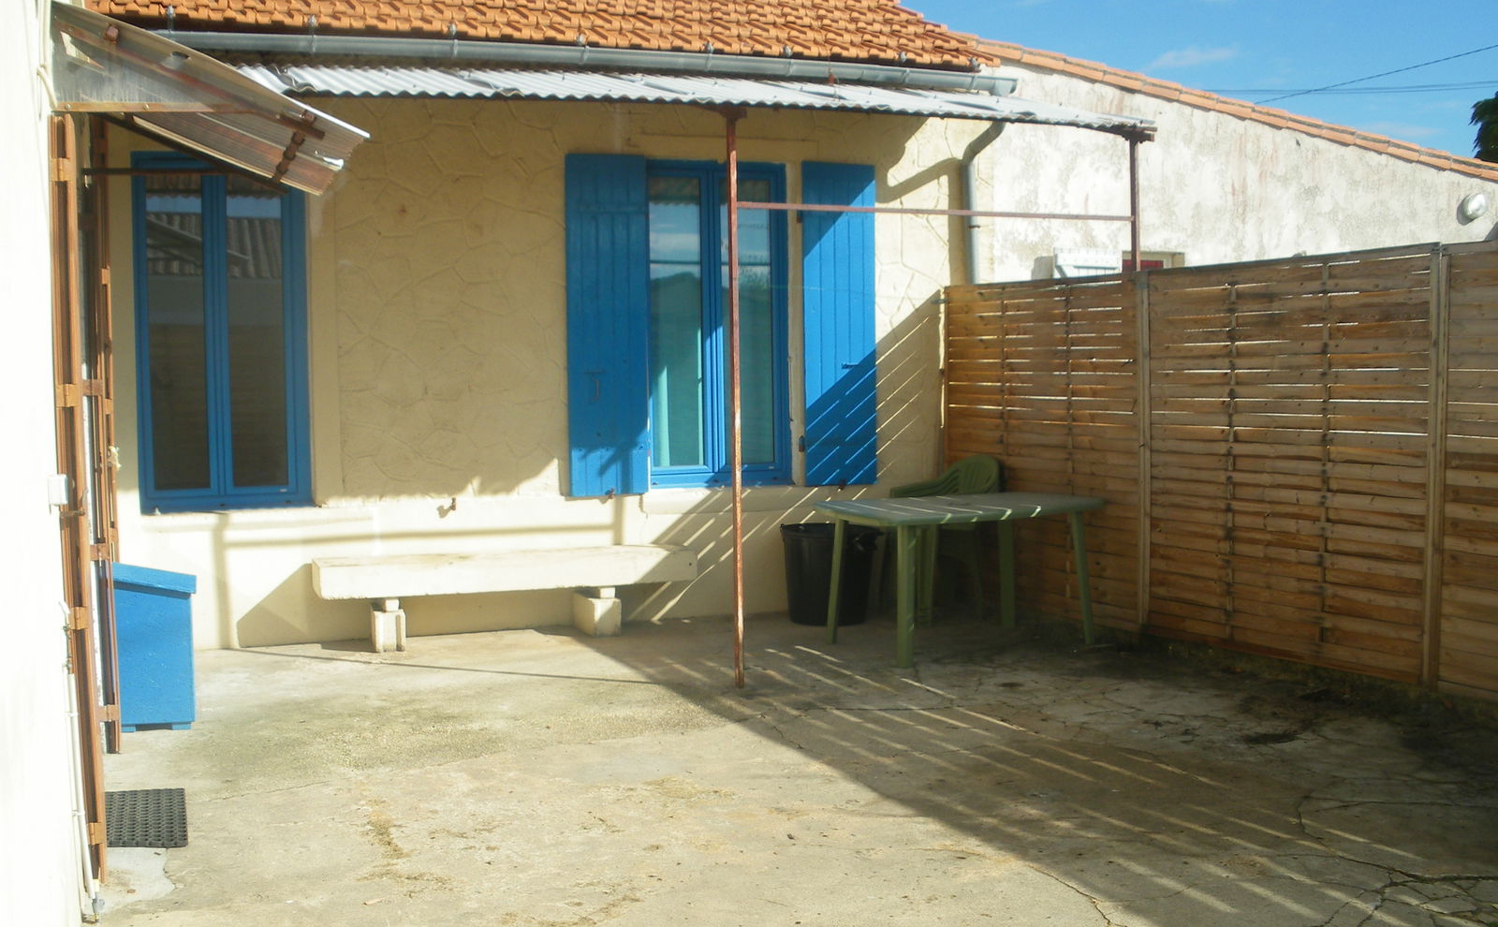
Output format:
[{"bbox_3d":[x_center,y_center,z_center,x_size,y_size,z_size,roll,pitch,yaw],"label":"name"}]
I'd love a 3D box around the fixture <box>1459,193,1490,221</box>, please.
[{"bbox_3d":[4.948,-1.756,10.631,0.190,0.190,0.100,-2,4,-18],"label":"fixture"}]

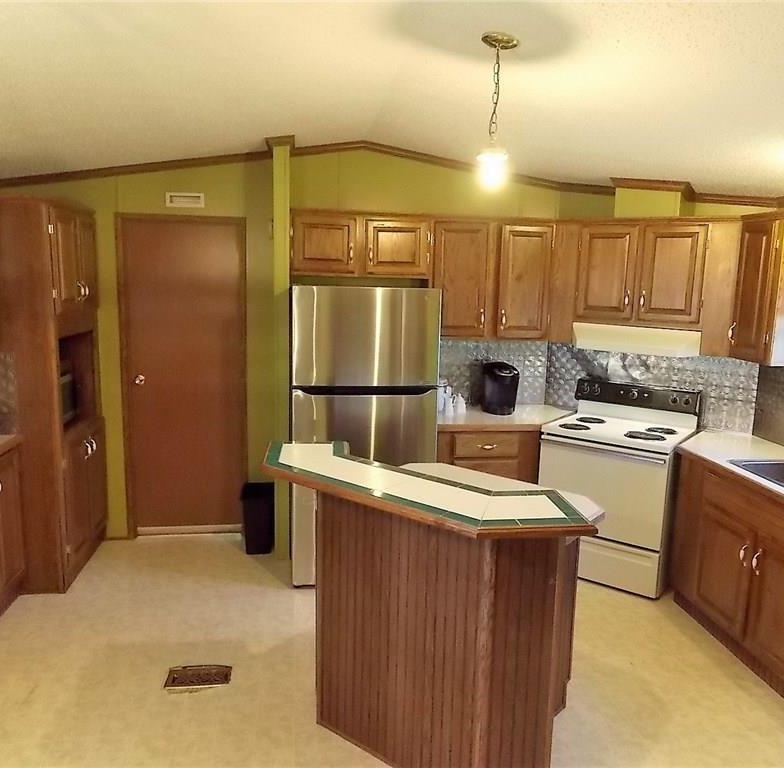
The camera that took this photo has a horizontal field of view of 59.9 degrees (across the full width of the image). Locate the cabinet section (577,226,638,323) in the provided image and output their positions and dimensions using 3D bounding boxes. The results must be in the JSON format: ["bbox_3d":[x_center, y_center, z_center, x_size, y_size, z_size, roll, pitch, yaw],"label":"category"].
[{"bbox_3d":[1.318,-0.689,4.205,0.370,0.578,0.022,8,11,38],"label":"cabinet section"}]

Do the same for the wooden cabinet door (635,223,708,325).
[{"bbox_3d":[1.627,-0.639,3.960,0.359,0.561,0.022,8,11,38],"label":"wooden cabinet door"}]

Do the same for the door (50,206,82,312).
[{"bbox_3d":[-1.792,-0.672,3.719,0.025,0.545,0.375,0,9,-7],"label":"door"}]

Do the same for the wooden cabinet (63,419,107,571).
[{"bbox_3d":[-2.114,0.625,4.088,0.500,0.800,0.760,0,10,-8],"label":"wooden cabinet"}]

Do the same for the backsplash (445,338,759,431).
[{"bbox_3d":[1.266,-0.045,4.564,2.063,0.490,0.381,4,10,17],"label":"backsplash"}]

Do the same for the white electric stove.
[{"bbox_3d":[1.405,0.598,4.277,0.760,1.138,0.680,8,12,35],"label":"white electric stove"}]

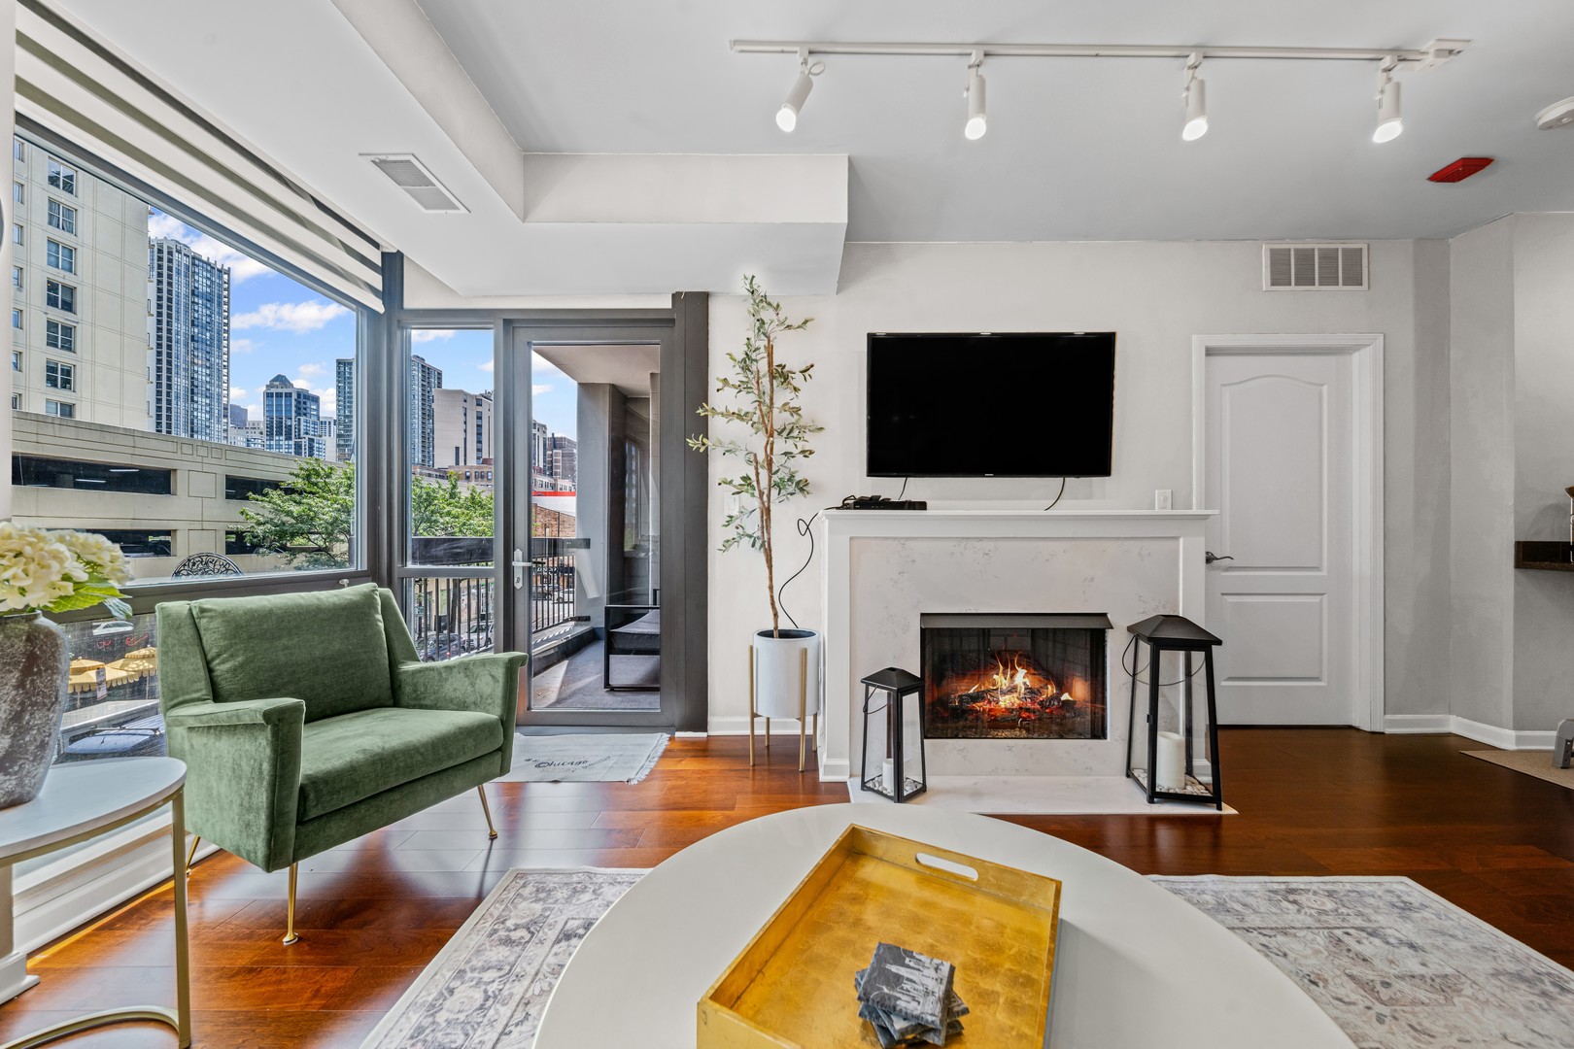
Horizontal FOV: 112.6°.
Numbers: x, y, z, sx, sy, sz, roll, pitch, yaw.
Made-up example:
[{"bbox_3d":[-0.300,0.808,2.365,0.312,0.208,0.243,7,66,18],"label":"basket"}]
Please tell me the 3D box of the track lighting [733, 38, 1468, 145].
[{"bbox_3d":[0.985,-1.370,1.675,2.310,0.280,0.130,0,0,-1],"label":"track lighting"}]

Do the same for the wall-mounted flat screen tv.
[{"bbox_3d":[1.022,-0.597,2.655,1.235,0.710,0.060,0,4,0],"label":"wall-mounted flat screen tv"}]

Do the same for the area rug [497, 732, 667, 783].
[{"bbox_3d":[-1.040,1.106,2.510,0.850,0.012,0.510,0,0,0],"label":"area rug"}]

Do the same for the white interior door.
[{"bbox_3d":[2.670,0.082,2.870,0.860,2.040,0.060,0,-1,1],"label":"white interior door"}]

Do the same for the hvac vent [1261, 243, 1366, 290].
[{"bbox_3d":[2.785,-1.360,2.770,0.557,0.250,0.025,0,-1,1],"label":"hvac vent"}]

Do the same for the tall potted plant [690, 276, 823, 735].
[{"bbox_3d":[-0.120,-0.030,2.480,0.620,2.250,0.540,0,-1,0],"label":"tall potted plant"}]

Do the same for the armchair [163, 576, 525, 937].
[{"bbox_3d":[-1.475,0.687,1.785,0.810,0.850,0.730,0,0,31],"label":"armchair"}]

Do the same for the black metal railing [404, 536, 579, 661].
[{"bbox_3d":[-2.250,0.550,4.330,0.080,0.920,2.600,0,-1,1],"label":"black metal railing"}]

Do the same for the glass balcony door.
[{"bbox_3d":[-1.090,0.010,2.860,0.910,2.180,0.080,0,-1,1],"label":"glass balcony door"}]

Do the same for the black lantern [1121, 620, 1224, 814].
[{"bbox_3d":[1.558,0.730,2.120,0.245,0.720,0.245,0,-1,12],"label":"black lantern"}]

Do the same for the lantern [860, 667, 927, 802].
[{"bbox_3d":[0.443,0.846,2.165,0.175,0.510,0.175,0,0,-42],"label":"lantern"}]

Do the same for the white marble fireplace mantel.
[{"bbox_3d":[0.995,0.527,2.505,1.700,1.170,0.550,0,0,0],"label":"white marble fireplace mantel"}]

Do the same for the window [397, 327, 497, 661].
[{"bbox_3d":[-1.810,0.005,2.800,0.540,2.120,0.080,0,0,0],"label":"window"}]

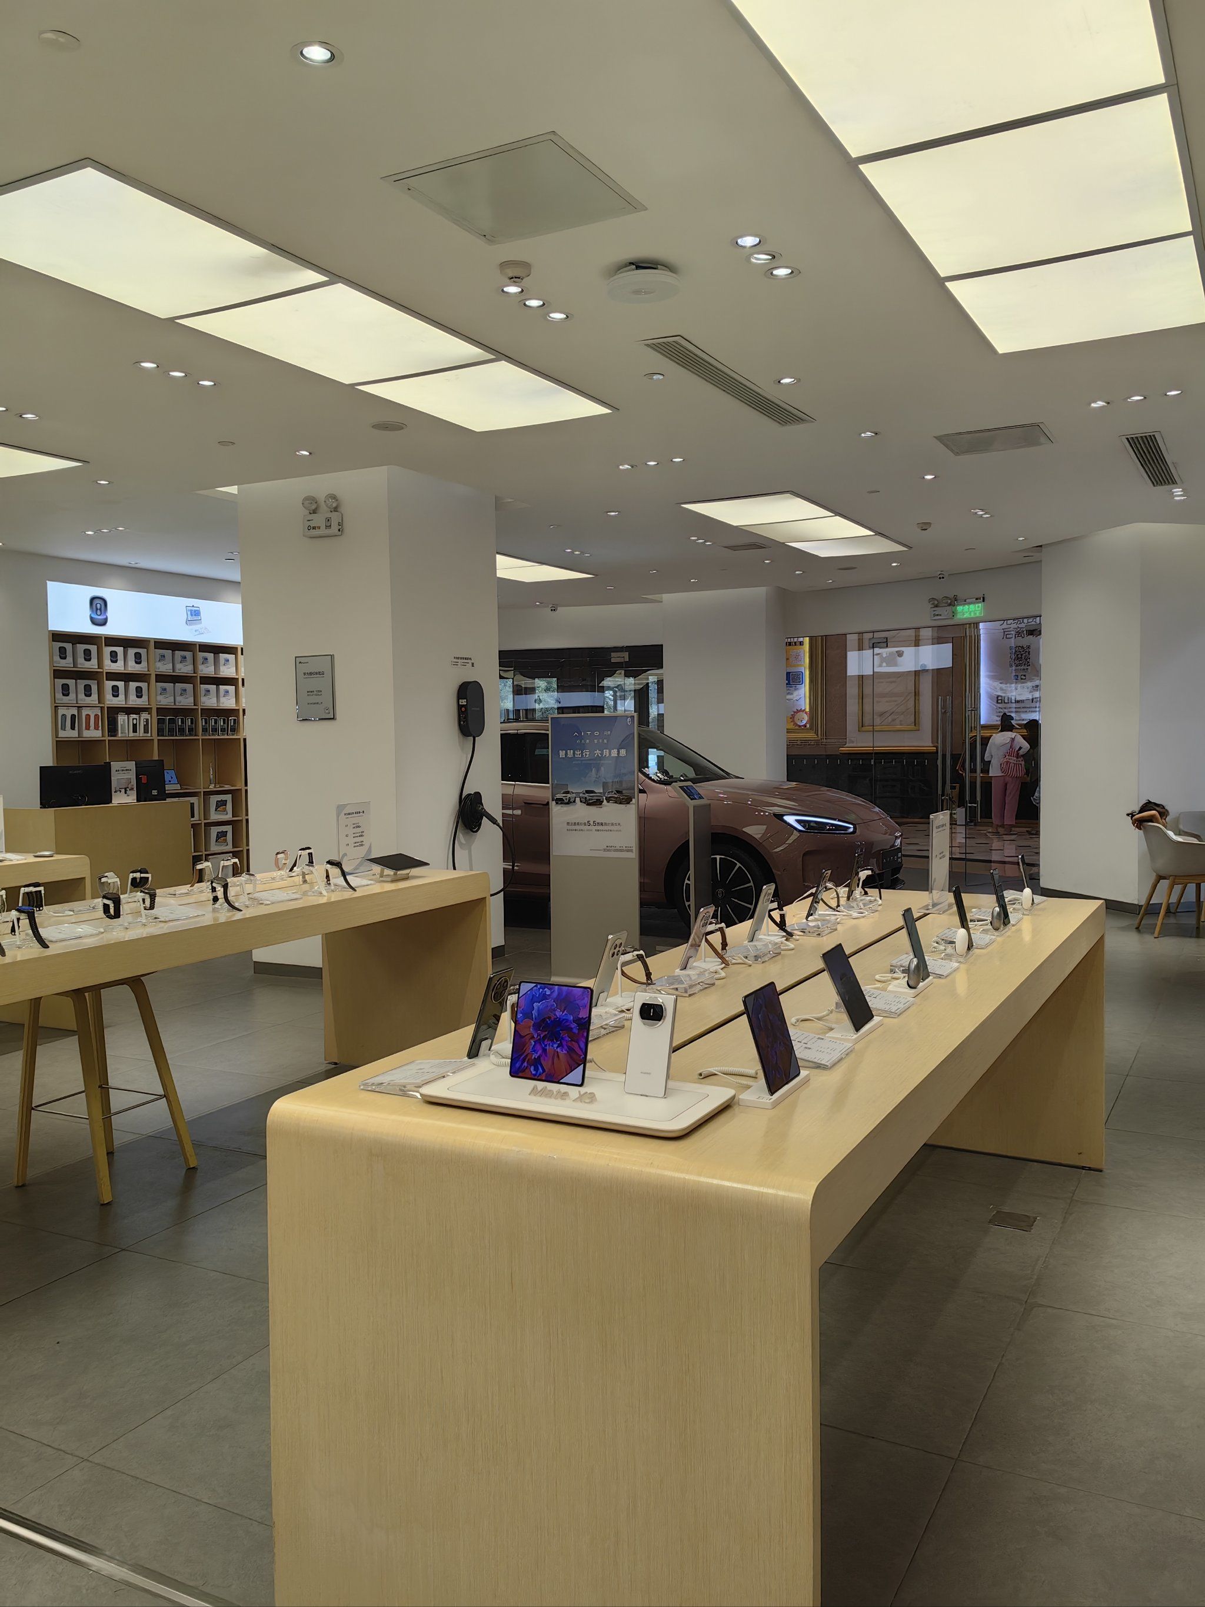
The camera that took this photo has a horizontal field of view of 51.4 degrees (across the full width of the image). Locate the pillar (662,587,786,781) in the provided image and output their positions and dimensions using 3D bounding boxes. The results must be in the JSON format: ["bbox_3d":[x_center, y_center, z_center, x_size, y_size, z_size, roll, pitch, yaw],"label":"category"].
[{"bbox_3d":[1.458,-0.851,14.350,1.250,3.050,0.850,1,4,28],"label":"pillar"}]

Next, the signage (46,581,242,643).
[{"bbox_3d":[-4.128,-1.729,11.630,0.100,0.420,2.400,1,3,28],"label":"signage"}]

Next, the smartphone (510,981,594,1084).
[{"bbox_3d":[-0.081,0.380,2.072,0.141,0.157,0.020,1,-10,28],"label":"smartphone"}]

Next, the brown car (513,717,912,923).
[{"bbox_3d":[0.070,0.111,10.317,4.770,1.610,1.930,1,4,32],"label":"brown car"}]

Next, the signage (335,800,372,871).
[{"bbox_3d":[-1.026,0.143,5.216,0.060,0.290,0.220,1,4,28],"label":"signage"}]

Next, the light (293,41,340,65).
[{"bbox_3d":[-0.673,-1.775,2.950,0.109,0.035,0.109,-1,3,0],"label":"light"}]

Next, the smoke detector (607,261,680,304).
[{"bbox_3d":[0.141,-1.770,4.268,0.245,0.070,0.245,-1,3,0],"label":"smoke detector"}]

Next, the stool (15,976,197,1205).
[{"bbox_3d":[-1.711,0.895,4.291,0.430,0.780,0.430,1,3,28],"label":"stool"}]

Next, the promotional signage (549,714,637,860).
[{"bbox_3d":[-0.049,-0.102,7.456,0.590,0.850,0.045,1,3,28],"label":"promotional signage"}]

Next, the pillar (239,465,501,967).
[{"bbox_3d":[-1.470,-0.479,8.208,1.165,3.100,1.165,1,3,28],"label":"pillar"}]

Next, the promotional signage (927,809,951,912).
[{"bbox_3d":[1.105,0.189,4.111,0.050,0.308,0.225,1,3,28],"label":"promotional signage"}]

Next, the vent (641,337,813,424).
[{"bbox_3d":[0.619,-1.895,5.685,0.200,0.030,1.620,1,4,28],"label":"vent"}]

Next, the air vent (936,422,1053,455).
[{"bbox_3d":[2.140,-1.978,6.803,0.550,0.030,0.540,1,4,28],"label":"air vent"}]

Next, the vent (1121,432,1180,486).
[{"bbox_3d":[3.257,-2.025,7.392,0.200,0.030,1.650,1,4,28],"label":"vent"}]

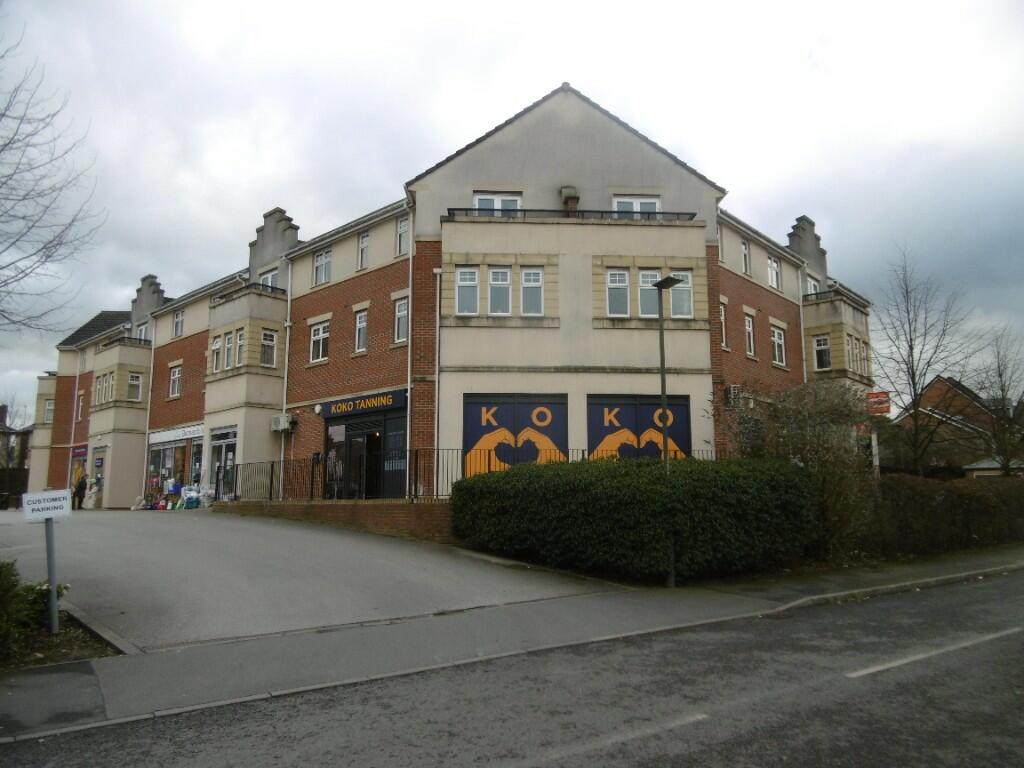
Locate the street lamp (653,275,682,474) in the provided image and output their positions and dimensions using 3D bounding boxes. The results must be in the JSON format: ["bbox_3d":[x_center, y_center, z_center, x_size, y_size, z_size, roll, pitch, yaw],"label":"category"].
[{"bbox_3d":[2.725,0.761,11.706,0.320,5.100,0.620,5,-10,-32],"label":"street lamp"}]

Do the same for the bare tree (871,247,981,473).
[{"bbox_3d":[12.750,-0.029,22.254,3.500,8.600,3.400,0,-9,0],"label":"bare tree"}]

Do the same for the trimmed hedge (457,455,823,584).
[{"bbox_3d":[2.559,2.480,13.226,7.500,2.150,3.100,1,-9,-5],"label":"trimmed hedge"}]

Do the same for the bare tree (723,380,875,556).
[{"bbox_3d":[6.457,1.869,16.200,3.300,3.950,3.000,0,-9,0],"label":"bare tree"}]

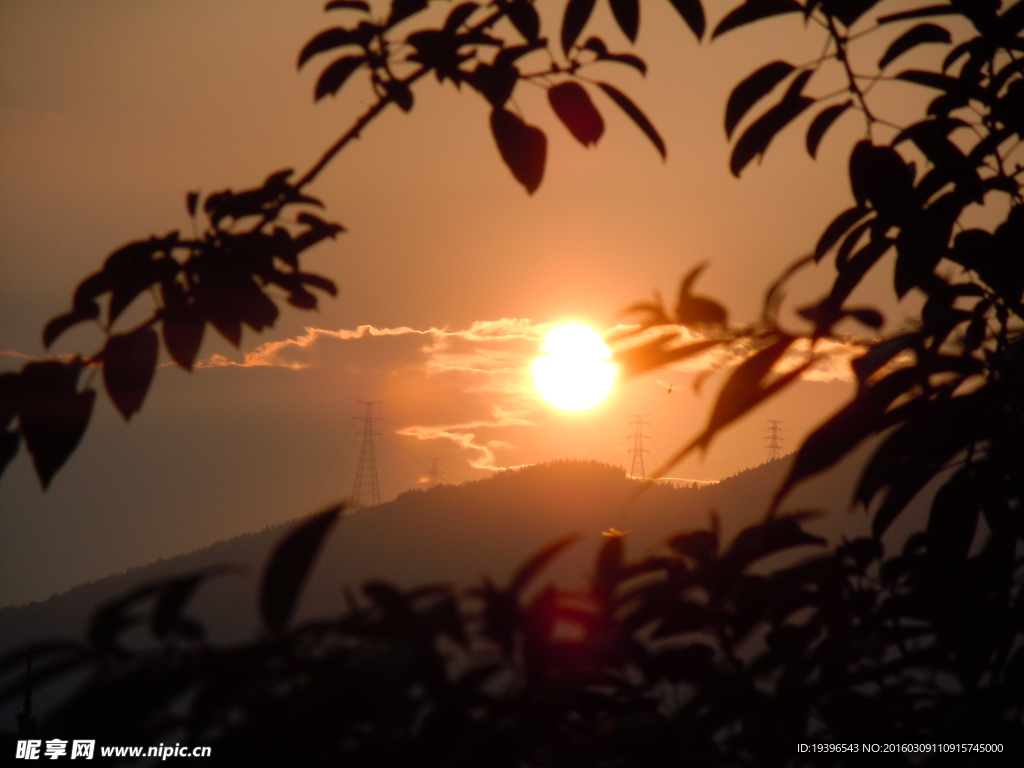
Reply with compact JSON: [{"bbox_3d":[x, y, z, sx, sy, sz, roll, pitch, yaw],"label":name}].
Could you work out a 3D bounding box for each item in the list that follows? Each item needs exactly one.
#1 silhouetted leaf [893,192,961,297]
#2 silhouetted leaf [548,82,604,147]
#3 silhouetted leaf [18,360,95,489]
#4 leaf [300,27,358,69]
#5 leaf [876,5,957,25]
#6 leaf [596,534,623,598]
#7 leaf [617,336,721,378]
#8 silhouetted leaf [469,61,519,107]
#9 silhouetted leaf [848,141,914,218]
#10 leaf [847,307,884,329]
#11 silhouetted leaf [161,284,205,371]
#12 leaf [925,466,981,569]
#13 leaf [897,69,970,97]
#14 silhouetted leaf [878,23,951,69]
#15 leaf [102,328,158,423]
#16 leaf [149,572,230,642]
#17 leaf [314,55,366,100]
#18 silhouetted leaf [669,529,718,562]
[{"bbox_3d":[0.343,-0.116,7.400,0.047,0.087,0.030,15,0,0],"label":"silhouetted leaf"},{"bbox_3d":[0.055,-0.227,7.500,0.037,0.058,0.018,-33,0,0],"label":"silhouetted leaf"},{"bbox_3d":[-0.427,0.036,8.300,0.067,0.120,0.025,7,-1,-3],"label":"silhouetted leaf"},{"bbox_3d":[-0.155,-0.283,7.500,0.053,0.023,0.035,-27,0,0],"label":"leaf"},{"bbox_3d":[0.388,-0.354,8.500,0.080,0.013,0.038,-6,2,3],"label":"leaf"},{"bbox_3d":[0.058,0.110,5.300,0.014,0.038,0.018,6,-1,1],"label":"leaf"},{"bbox_3d":[0.091,-0.016,5.200,0.063,0.013,0.022,-15,0,1],"label":"leaf"},{"bbox_3d":[-0.018,-0.288,8.500,0.044,0.046,0.025,6,2,0],"label":"silhouetted leaf"},{"bbox_3d":[0.354,-0.196,8.500,0.054,0.075,0.025,-17,1,3],"label":"silhouetted leaf"},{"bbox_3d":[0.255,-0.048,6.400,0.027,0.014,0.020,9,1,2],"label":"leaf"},{"bbox_3d":[-0.316,-0.055,8.500,0.040,0.083,0.020,-6,1,-2],"label":"silhouetted leaf"},{"bbox_3d":[0.357,0.109,7.200,0.037,0.080,0.030,8,0,0],"label":"leaf"},{"bbox_3d":[0.349,-0.252,7.400,0.058,0.017,0.035,14,0,0],"label":"leaf"},{"bbox_3d":[0.386,-0.323,8.500,0.073,0.031,0.035,-22,1,3],"label":"silhouetted leaf"},{"bbox_3d":[-0.322,-0.009,7.500,0.046,0.077,0.018,4,0,0],"label":"leaf"},{"bbox_3d":[-0.211,0.145,5.800,0.025,0.056,0.030,37,0,0],"label":"leaf"},{"bbox_3d":[-0.145,-0.259,7.500,0.051,0.024,0.030,-42,0,0],"label":"leaf"},{"bbox_3d":[0.133,0.118,6.500,0.035,0.023,0.035,7,0,0],"label":"silhouetted leaf"}]

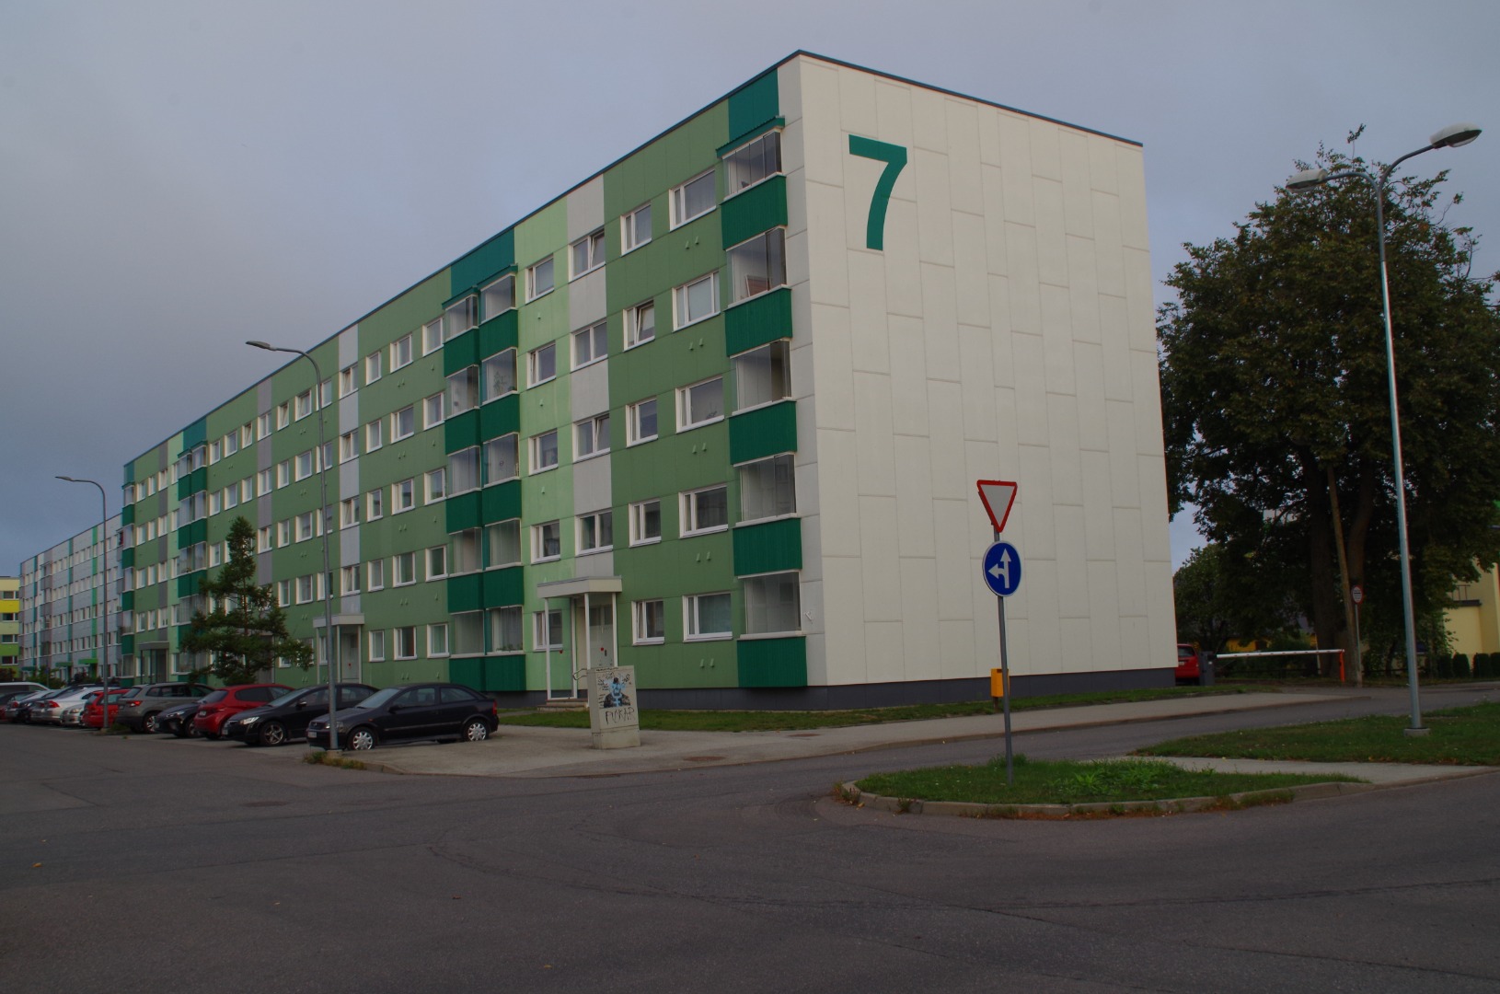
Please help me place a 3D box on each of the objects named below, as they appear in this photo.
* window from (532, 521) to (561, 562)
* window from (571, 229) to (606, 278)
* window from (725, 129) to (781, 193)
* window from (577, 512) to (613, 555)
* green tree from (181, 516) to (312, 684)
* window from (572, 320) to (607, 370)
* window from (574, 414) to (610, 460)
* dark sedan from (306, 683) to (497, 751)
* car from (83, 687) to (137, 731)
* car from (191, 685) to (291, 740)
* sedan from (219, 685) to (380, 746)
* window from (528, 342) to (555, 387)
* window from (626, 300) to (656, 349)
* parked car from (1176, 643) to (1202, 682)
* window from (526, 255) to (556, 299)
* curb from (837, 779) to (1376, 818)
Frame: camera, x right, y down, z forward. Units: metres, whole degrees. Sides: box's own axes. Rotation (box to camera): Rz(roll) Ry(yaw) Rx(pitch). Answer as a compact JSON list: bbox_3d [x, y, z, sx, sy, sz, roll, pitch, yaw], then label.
[{"bbox_3d":[-6.301,1.418,46.709,0.170,1.232,1.999,2,-8,-34],"label":"window"},{"bbox_3d":[-4.821,-7.272,44.989,0.170,1.164,2.266,2,-8,-34],"label":"window"},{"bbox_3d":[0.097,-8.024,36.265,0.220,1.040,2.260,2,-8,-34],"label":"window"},{"bbox_3d":[-4.488,1.020,43.441,0.150,1.130,2.120,2,-8,-34],"label":"window"},{"bbox_3d":[-20.185,4.763,59.975,5.200,7.933,5.200,2,-8,-34],"label":"green tree"},{"bbox_3d":[-4.707,-4.468,44.059,0.150,1.130,2.120,2,-8,-34],"label":"window"},{"bbox_3d":[-4.493,-1.683,43.289,0.160,1.125,2.209,2,-8,-34],"label":"window"},{"bbox_3d":[-7.534,4.787,32.596,4.120,1.430,1.710,2,-8,-35],"label":"dark sedan"},{"bbox_3d":[-22.229,7.708,55.081,4.200,1.470,1.740,3,-8,-37],"label":"car"},{"bbox_3d":[-13.630,6.040,42.300,3.970,1.460,1.740,3,-8,-37],"label":"car"},{"bbox_3d":[-10.648,5.314,37.020,4.540,1.440,1.755,2,-8,-35],"label":"sedan"},{"bbox_3d":[-6.510,-4.158,47.317,0.170,1.189,2.021,2,-8,-34],"label":"window"},{"bbox_3d":[-3.048,-4.810,41.649,0.150,1.130,1.600,2,-8,-34],"label":"window"},{"bbox_3d":[13.703,5.830,52.020,1.730,1.460,4.060,0,-7,-16],"label":"parked car"},{"bbox_3d":[-6.557,-6.872,46.929,0.150,1.130,1.840,2,-8,-34],"label":"window"},{"bbox_3d":[3.204,2.971,14.762,5.498,0.130,2.800,-5,-7,23],"label":"curb"}]

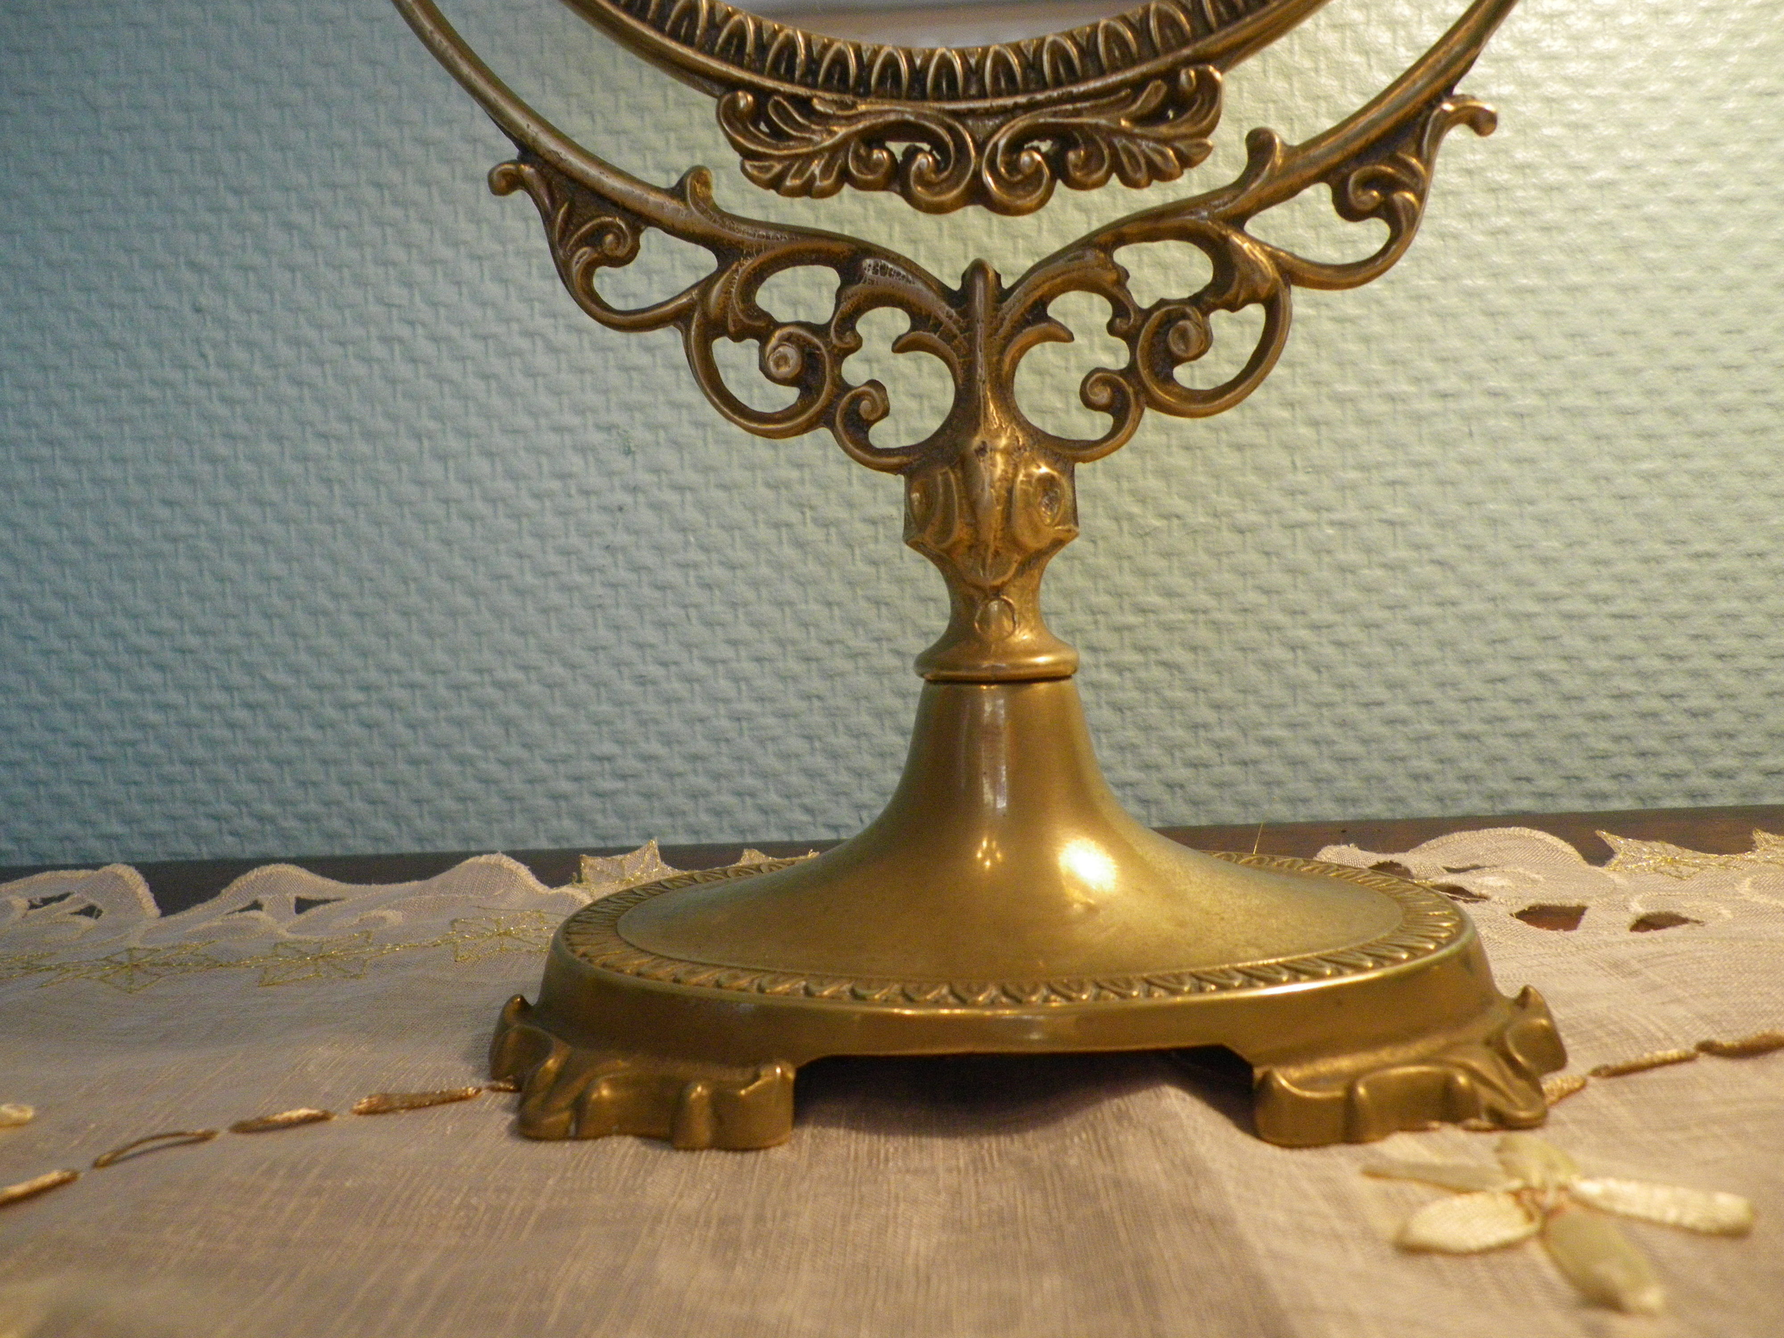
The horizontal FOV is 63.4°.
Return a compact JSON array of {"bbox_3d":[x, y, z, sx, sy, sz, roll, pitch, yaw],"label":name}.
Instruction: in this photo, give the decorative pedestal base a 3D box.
[{"bbox_3d":[0.019,0.029,0.243,0.164,0.056,0.103,-2,9,3],"label":"decorative pedestal base"}]

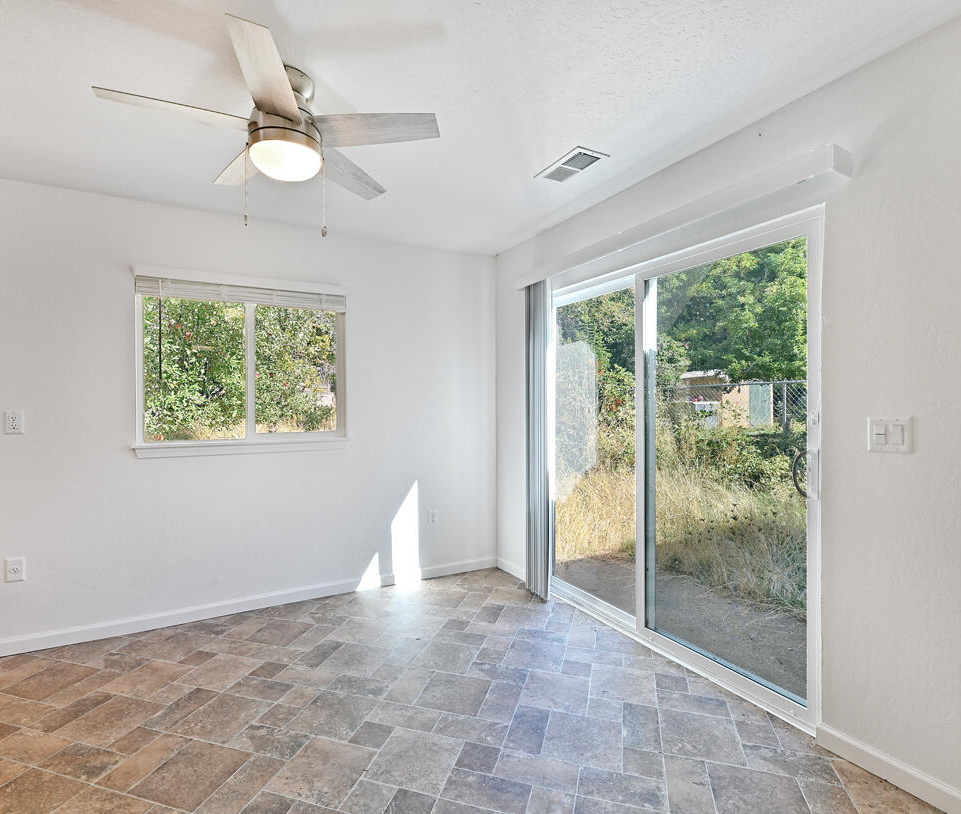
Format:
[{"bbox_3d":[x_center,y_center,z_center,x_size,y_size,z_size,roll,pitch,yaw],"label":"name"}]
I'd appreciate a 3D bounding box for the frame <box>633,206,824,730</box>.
[{"bbox_3d":[1.068,0.249,2.185,0.080,2.000,0.930,0,0,-30],"label":"frame"}]

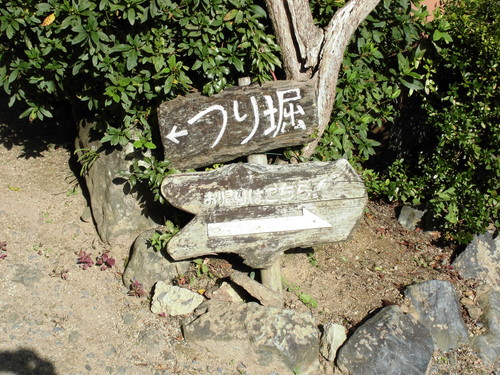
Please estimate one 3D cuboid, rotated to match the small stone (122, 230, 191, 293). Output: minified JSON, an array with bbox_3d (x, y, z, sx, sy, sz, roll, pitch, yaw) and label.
[{"bbox_3d":[-0.325,0.258,2.846,0.198,0.141,0.168,7,27,13],"label":"small stone"}]

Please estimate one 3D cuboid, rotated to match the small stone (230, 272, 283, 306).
[{"bbox_3d":[0.021,0.334,2.686,0.162,0.045,0.068,17,31,31],"label":"small stone"}]

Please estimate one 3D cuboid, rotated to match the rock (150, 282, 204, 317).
[{"bbox_3d":[-0.239,0.369,2.699,0.179,0.070,0.134,0,26,0],"label":"rock"}]

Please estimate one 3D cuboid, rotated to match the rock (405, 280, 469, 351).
[{"bbox_3d":[0.583,0.400,2.541,0.141,0.153,0.141,-9,27,-18],"label":"rock"}]

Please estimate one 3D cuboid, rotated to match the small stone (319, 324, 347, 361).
[{"bbox_3d":[0.251,0.469,2.467,0.086,0.093,0.086,0,26,0],"label":"small stone"}]

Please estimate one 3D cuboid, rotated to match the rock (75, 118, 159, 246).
[{"bbox_3d":[-0.498,-0.027,3.105,0.241,0.425,0.265,4,26,9],"label":"rock"}]

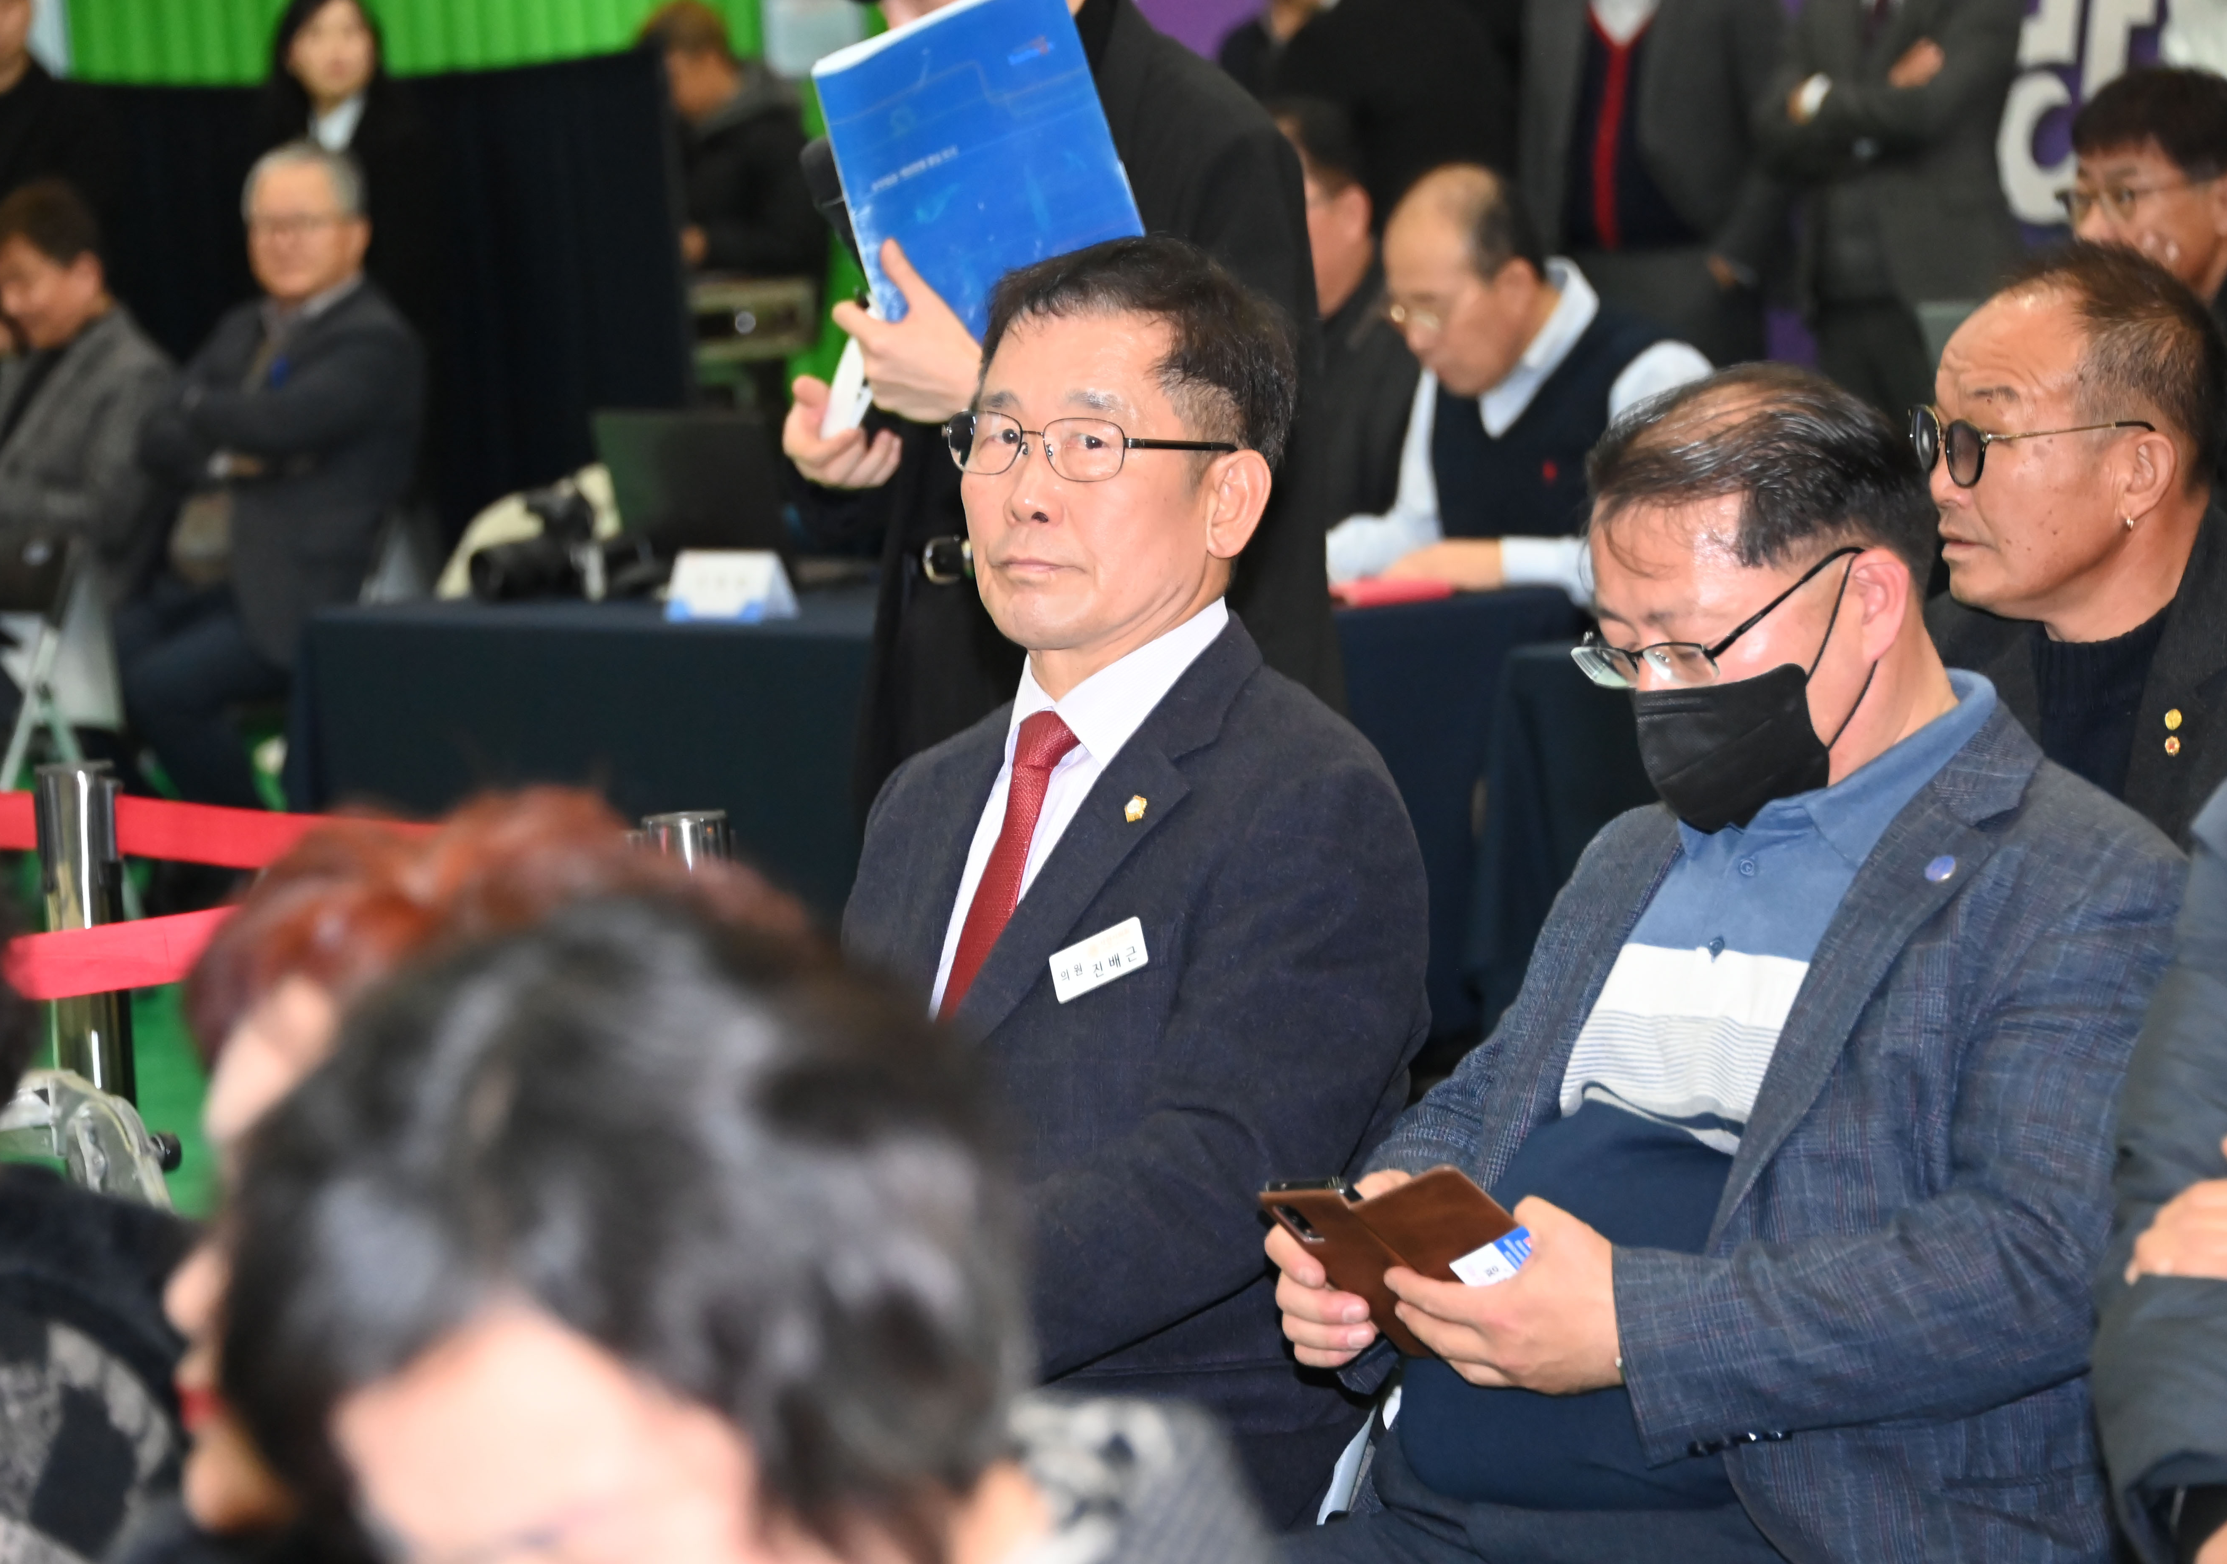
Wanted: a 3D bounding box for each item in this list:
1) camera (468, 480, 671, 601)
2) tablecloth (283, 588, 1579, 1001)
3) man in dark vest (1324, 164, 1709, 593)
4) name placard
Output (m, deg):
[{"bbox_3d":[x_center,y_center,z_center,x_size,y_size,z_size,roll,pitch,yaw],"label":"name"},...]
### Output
[{"bbox_3d":[-0.690,-0.296,11.100,0.210,0.145,0.150,-6,6,-36],"label":"camera"},{"bbox_3d":[-0.236,0.167,10.747,0.700,0.750,1.520,-7,6,-40],"label":"tablecloth"},{"bbox_3d":[0.472,-0.080,10.180,0.530,1.270,0.740,2,6,41],"label":"man in dark vest"},{"bbox_3d":[-0.460,-0.233,10.650,0.070,0.086,0.185,-7,6,-40],"label":"name placard"}]

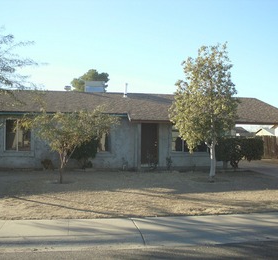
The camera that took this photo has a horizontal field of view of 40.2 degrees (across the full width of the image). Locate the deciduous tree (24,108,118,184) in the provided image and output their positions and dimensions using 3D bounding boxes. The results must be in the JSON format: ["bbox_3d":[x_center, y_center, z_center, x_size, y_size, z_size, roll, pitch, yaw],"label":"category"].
[{"bbox_3d":[-2.236,0.496,12.612,3.110,2.550,2.800,1,-1,-10],"label":"deciduous tree"}]

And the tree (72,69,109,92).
[{"bbox_3d":[-5.404,-2.235,41.984,4.800,8.870,4.800,1,-1,-10],"label":"tree"}]

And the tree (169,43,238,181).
[{"bbox_3d":[2.314,-0.644,13.677,2.510,4.950,2.500,1,-1,-10],"label":"tree"}]

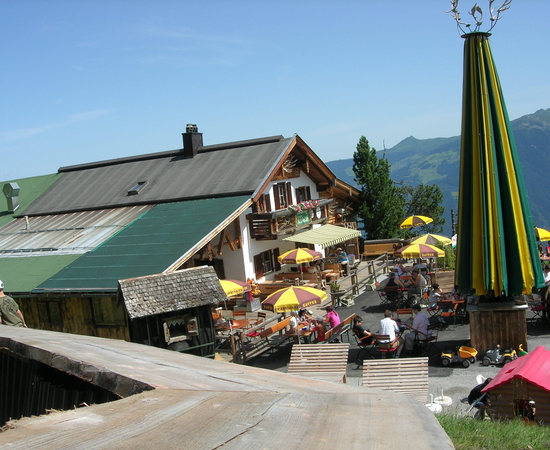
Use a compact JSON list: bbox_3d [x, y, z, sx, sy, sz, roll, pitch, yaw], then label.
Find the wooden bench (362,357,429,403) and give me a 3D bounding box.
[{"bbox_3d":[2.392,3.301,13.182,1.330,0.910,1.150,-4,4,15],"label":"wooden bench"}]

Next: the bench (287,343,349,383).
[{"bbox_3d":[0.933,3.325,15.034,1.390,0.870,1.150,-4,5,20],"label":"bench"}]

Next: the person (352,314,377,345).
[{"bbox_3d":[2.392,2.944,17.222,0.820,1.180,0.460,-6,5,3],"label":"person"}]

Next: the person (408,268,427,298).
[{"bbox_3d":[4.862,2.159,22.347,0.780,1.270,0.500,-5,5,15],"label":"person"}]

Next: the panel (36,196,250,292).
[{"bbox_3d":[-4.193,0.613,22.203,4.450,0.150,6.750,-3,23,29],"label":"panel"}]

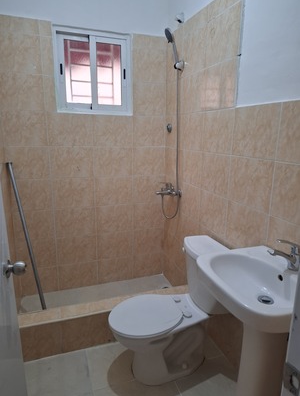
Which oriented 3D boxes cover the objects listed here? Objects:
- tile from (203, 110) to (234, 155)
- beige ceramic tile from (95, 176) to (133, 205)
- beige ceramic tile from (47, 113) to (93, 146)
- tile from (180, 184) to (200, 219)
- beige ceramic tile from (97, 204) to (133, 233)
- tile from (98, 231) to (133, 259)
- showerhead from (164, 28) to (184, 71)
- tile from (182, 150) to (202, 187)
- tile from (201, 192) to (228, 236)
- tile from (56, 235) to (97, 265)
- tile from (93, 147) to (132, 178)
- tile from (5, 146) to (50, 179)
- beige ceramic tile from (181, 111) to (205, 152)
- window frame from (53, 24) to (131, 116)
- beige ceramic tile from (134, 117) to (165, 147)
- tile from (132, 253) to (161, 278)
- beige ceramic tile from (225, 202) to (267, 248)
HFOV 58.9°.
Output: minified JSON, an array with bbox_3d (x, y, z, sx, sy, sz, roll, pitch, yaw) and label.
[{"bbox_3d":[0.398,-0.387,1.563,0.010,0.248,0.319,-4,14,-19],"label":"tile"},{"bbox_3d":[-0.306,-0.058,2.269,0.327,0.250,0.010,-4,15,-19],"label":"beige ceramic tile"},{"bbox_3d":[-0.606,-0.518,2.032,0.329,0.248,0.010,-4,14,-19],"label":"beige ceramic tile"},{"bbox_3d":[0.285,0.016,2.004,0.010,0.250,0.327,-4,15,-19],"label":"tile"},{"bbox_3d":[-0.307,0.178,2.325,0.330,0.250,0.012,-4,14,-19],"label":"beige ceramic tile"},{"bbox_3d":[-0.310,0.425,2.372,0.329,0.248,0.010,-4,14,-19],"label":"tile"},{"bbox_3d":[0.162,-1.035,1.853,0.075,0.260,0.080,-24,20,-13],"label":"showerhead"},{"bbox_3d":[0.288,-0.227,1.944,0.010,0.250,0.327,-4,15,-19],"label":"tile"},{"bbox_3d":[0.394,0.091,1.705,0.010,0.250,0.327,-4,15,-19],"label":"tile"},{"bbox_3d":[-0.620,0.447,2.264,0.329,0.248,0.010,-4,14,-19],"label":"tile"},{"bbox_3d":[-0.300,-0.300,2.212,0.330,0.250,0.012,-4,14,-19],"label":"tile"},{"bbox_3d":[-0.908,-0.257,2.000,0.305,0.250,0.010,-4,15,-19],"label":"tile"},{"bbox_3d":[0.293,-0.457,1.846,0.010,0.248,0.319,-4,14,-19],"label":"beige ceramic tile"},{"bbox_3d":[-0.419,-0.948,2.036,0.590,0.600,0.080,-4,14,-19],"label":"window frame"},{"bbox_3d":[-0.005,-0.564,2.251,0.297,0.250,0.010,-4,15,-19],"label":"beige ceramic tile"},{"bbox_3d":[-0.022,0.641,2.549,0.297,0.233,0.010,-4,15,-19],"label":"tile"},{"bbox_3d":[0.496,0.165,1.395,0.010,0.248,0.319,-4,14,-19],"label":"beige ceramic tile"}]

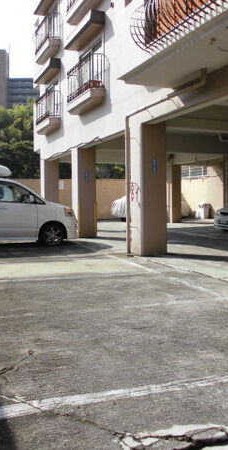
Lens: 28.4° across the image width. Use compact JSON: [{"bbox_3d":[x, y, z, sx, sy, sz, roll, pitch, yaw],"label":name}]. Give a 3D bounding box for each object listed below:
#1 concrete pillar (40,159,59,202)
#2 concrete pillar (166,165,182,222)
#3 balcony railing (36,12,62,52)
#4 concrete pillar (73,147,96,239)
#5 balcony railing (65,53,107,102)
[{"bbox_3d":[-2.657,-1.252,18.803,0.600,2.761,0.620,-1,3,-22],"label":"concrete pillar"},{"bbox_3d":[2.840,-1.423,20.956,0.490,2.654,0.500,-1,3,-22],"label":"concrete pillar"},{"bbox_3d":[-2.432,-6.959,16.565,0.427,0.830,2.097,-1,3,-22],"label":"balcony railing"},{"bbox_3d":[-0.942,-1.017,14.582,0.610,2.808,0.620,-1,3,-22],"label":"concrete pillar"},{"bbox_3d":[-0.829,-4.094,12.782,0.403,0.889,2.180,-1,3,-22],"label":"balcony railing"}]

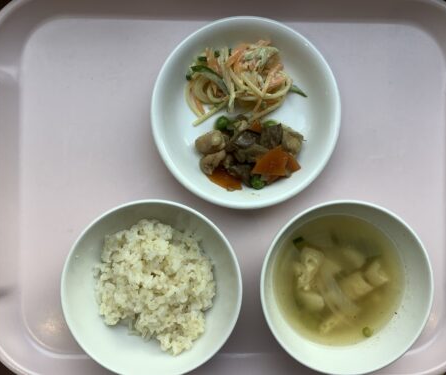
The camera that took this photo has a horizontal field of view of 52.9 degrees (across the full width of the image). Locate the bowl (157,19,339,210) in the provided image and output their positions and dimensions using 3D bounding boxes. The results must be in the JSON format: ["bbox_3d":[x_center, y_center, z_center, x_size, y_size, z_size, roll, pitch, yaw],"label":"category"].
[{"bbox_3d":[0.017,-0.055,0.345,0.138,0.036,0.138,0,90,-1],"label":"bowl"}]

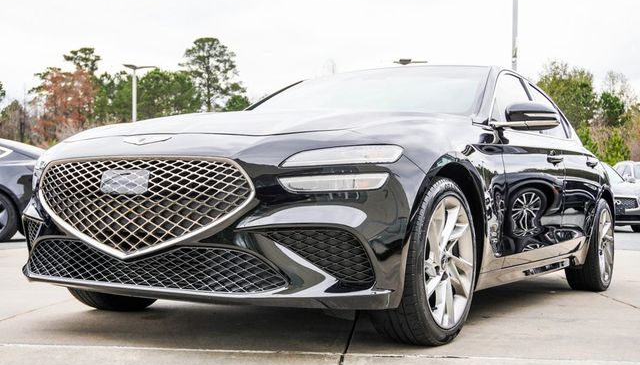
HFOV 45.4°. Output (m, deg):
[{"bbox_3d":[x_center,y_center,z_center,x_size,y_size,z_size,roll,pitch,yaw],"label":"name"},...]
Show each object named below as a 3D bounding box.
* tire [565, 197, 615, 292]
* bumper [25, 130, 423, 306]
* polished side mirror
[{"bbox_3d":[1.908,0.438,5.437,0.260,0.660,0.660,0,-3,32],"label":"tire"},{"bbox_3d":[-0.533,0.133,3.005,1.820,0.610,0.650,0,-3,31],"label":"bumper"},{"bbox_3d":[1.014,-0.321,3.736,0.255,0.145,0.210,0,-3,31],"label":"polished side mirror"}]

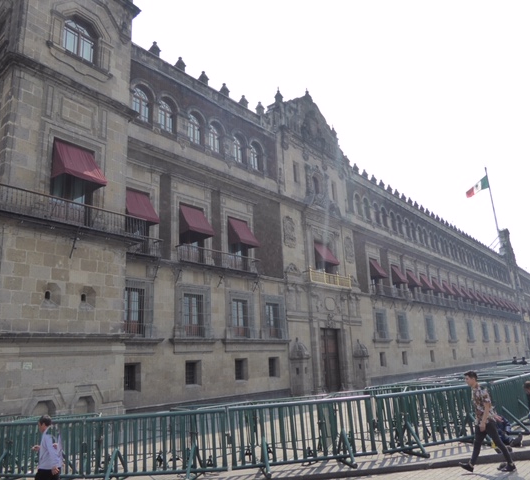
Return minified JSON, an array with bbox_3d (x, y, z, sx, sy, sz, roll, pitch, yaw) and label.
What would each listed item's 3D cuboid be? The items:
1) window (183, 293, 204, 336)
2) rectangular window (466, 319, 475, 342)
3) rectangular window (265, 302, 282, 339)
[{"bbox_3d":[-3.879,4.065,24.744,0.300,2.245,1.362,-16,-19,36],"label":"window"},{"bbox_3d":[29.489,13.045,66.241,0.300,2.850,2.200,-15,-19,36],"label":"rectangular window"},{"bbox_3d":[0.569,5.283,30.157,0.300,2.208,1.380,-16,-19,36],"label":"rectangular window"}]

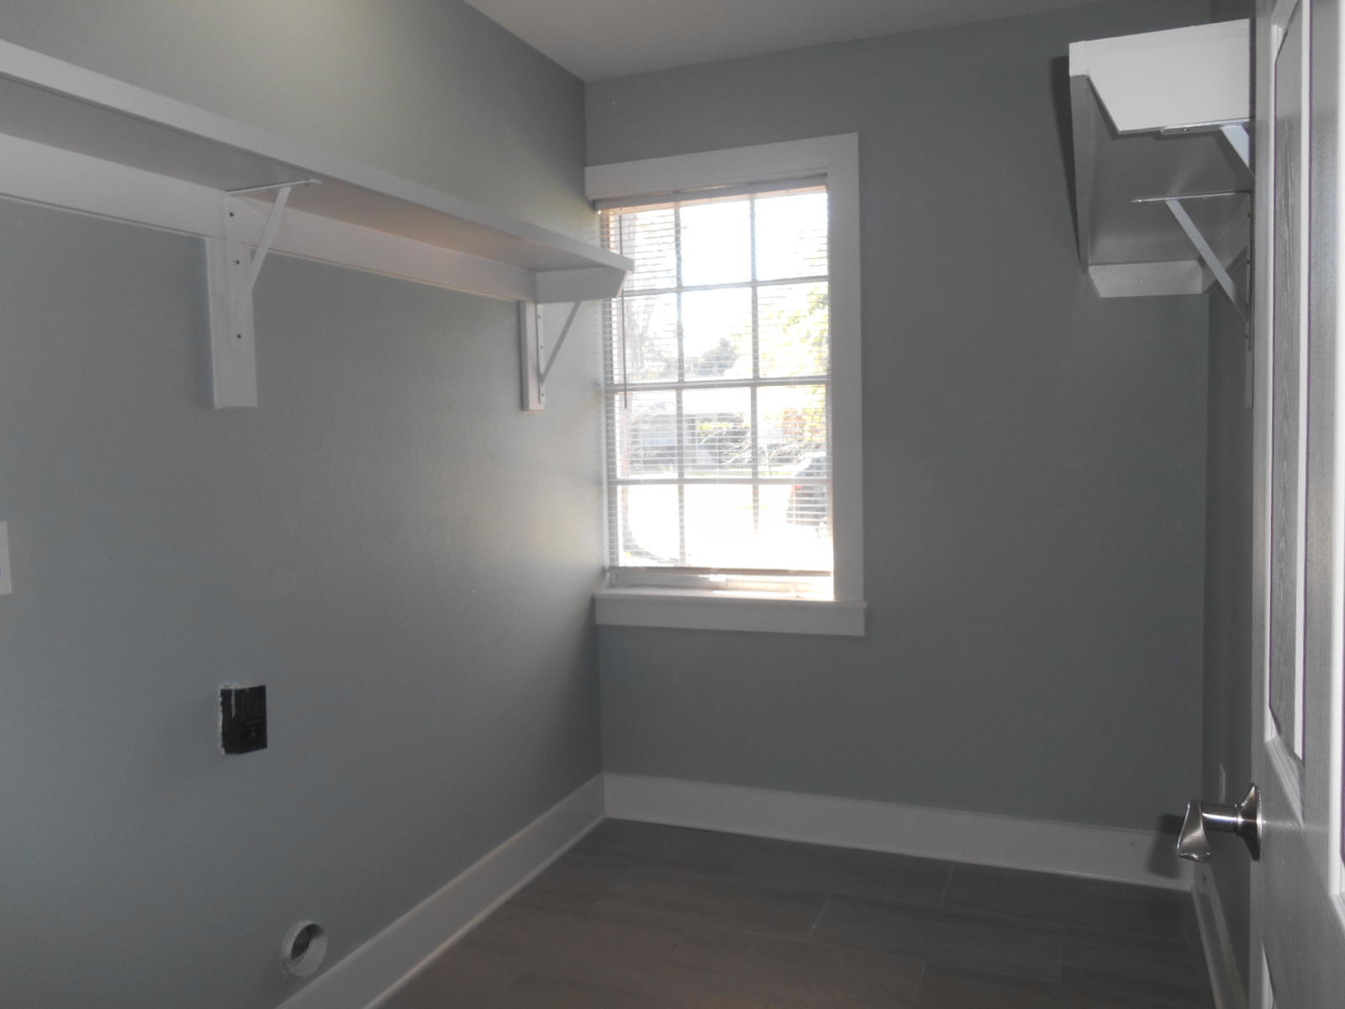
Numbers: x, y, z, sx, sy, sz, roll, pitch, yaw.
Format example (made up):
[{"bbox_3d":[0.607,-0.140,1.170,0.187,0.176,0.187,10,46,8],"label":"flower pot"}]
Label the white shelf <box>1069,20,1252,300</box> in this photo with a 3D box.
[{"bbox_3d":[0.920,-0.536,1.875,0.311,0.103,1.740,0,5,22],"label":"white shelf"}]

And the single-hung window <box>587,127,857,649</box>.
[{"bbox_3d":[0.157,-0.342,3.174,0.892,1.483,0.123,0,5,22],"label":"single-hung window"}]

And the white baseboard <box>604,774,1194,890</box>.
[{"bbox_3d":[0.591,0.983,3.072,1.780,0.151,0.018,0,5,22],"label":"white baseboard"}]

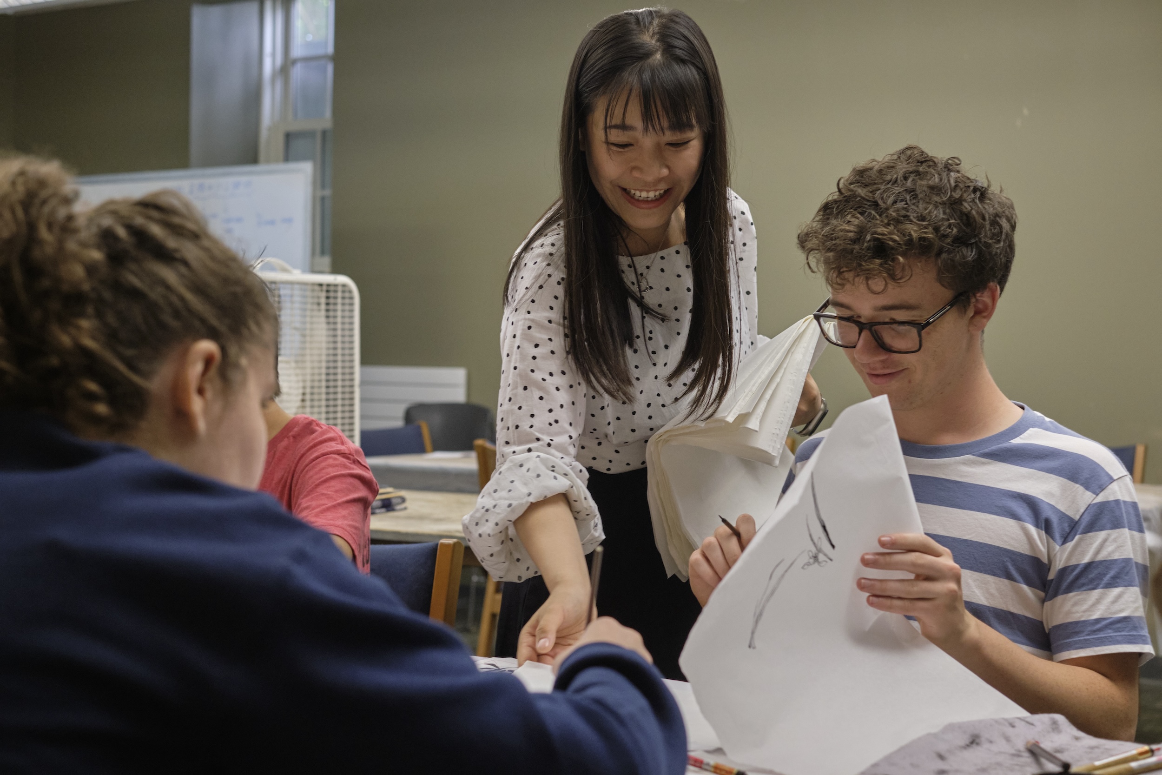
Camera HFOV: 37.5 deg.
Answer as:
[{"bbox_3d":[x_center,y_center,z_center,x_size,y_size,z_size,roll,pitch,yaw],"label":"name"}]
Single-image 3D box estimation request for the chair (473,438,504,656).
[{"bbox_3d":[0.063,0.549,4.531,0.470,0.822,0.550,2,1,34],"label":"chair"}]

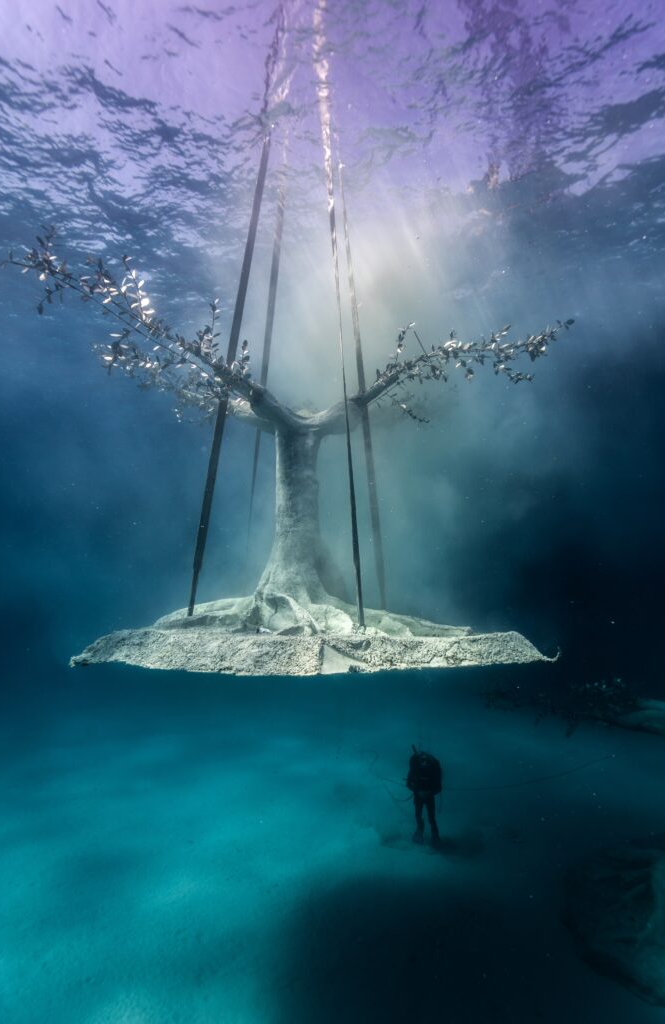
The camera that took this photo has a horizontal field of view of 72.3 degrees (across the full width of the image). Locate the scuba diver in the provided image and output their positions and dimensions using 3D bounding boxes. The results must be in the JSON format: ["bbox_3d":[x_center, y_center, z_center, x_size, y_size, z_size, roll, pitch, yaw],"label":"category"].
[{"bbox_3d":[1.750,5.470,8.750,0.660,1.720,0.650,-1,-12,6],"label":"scuba diver"}]

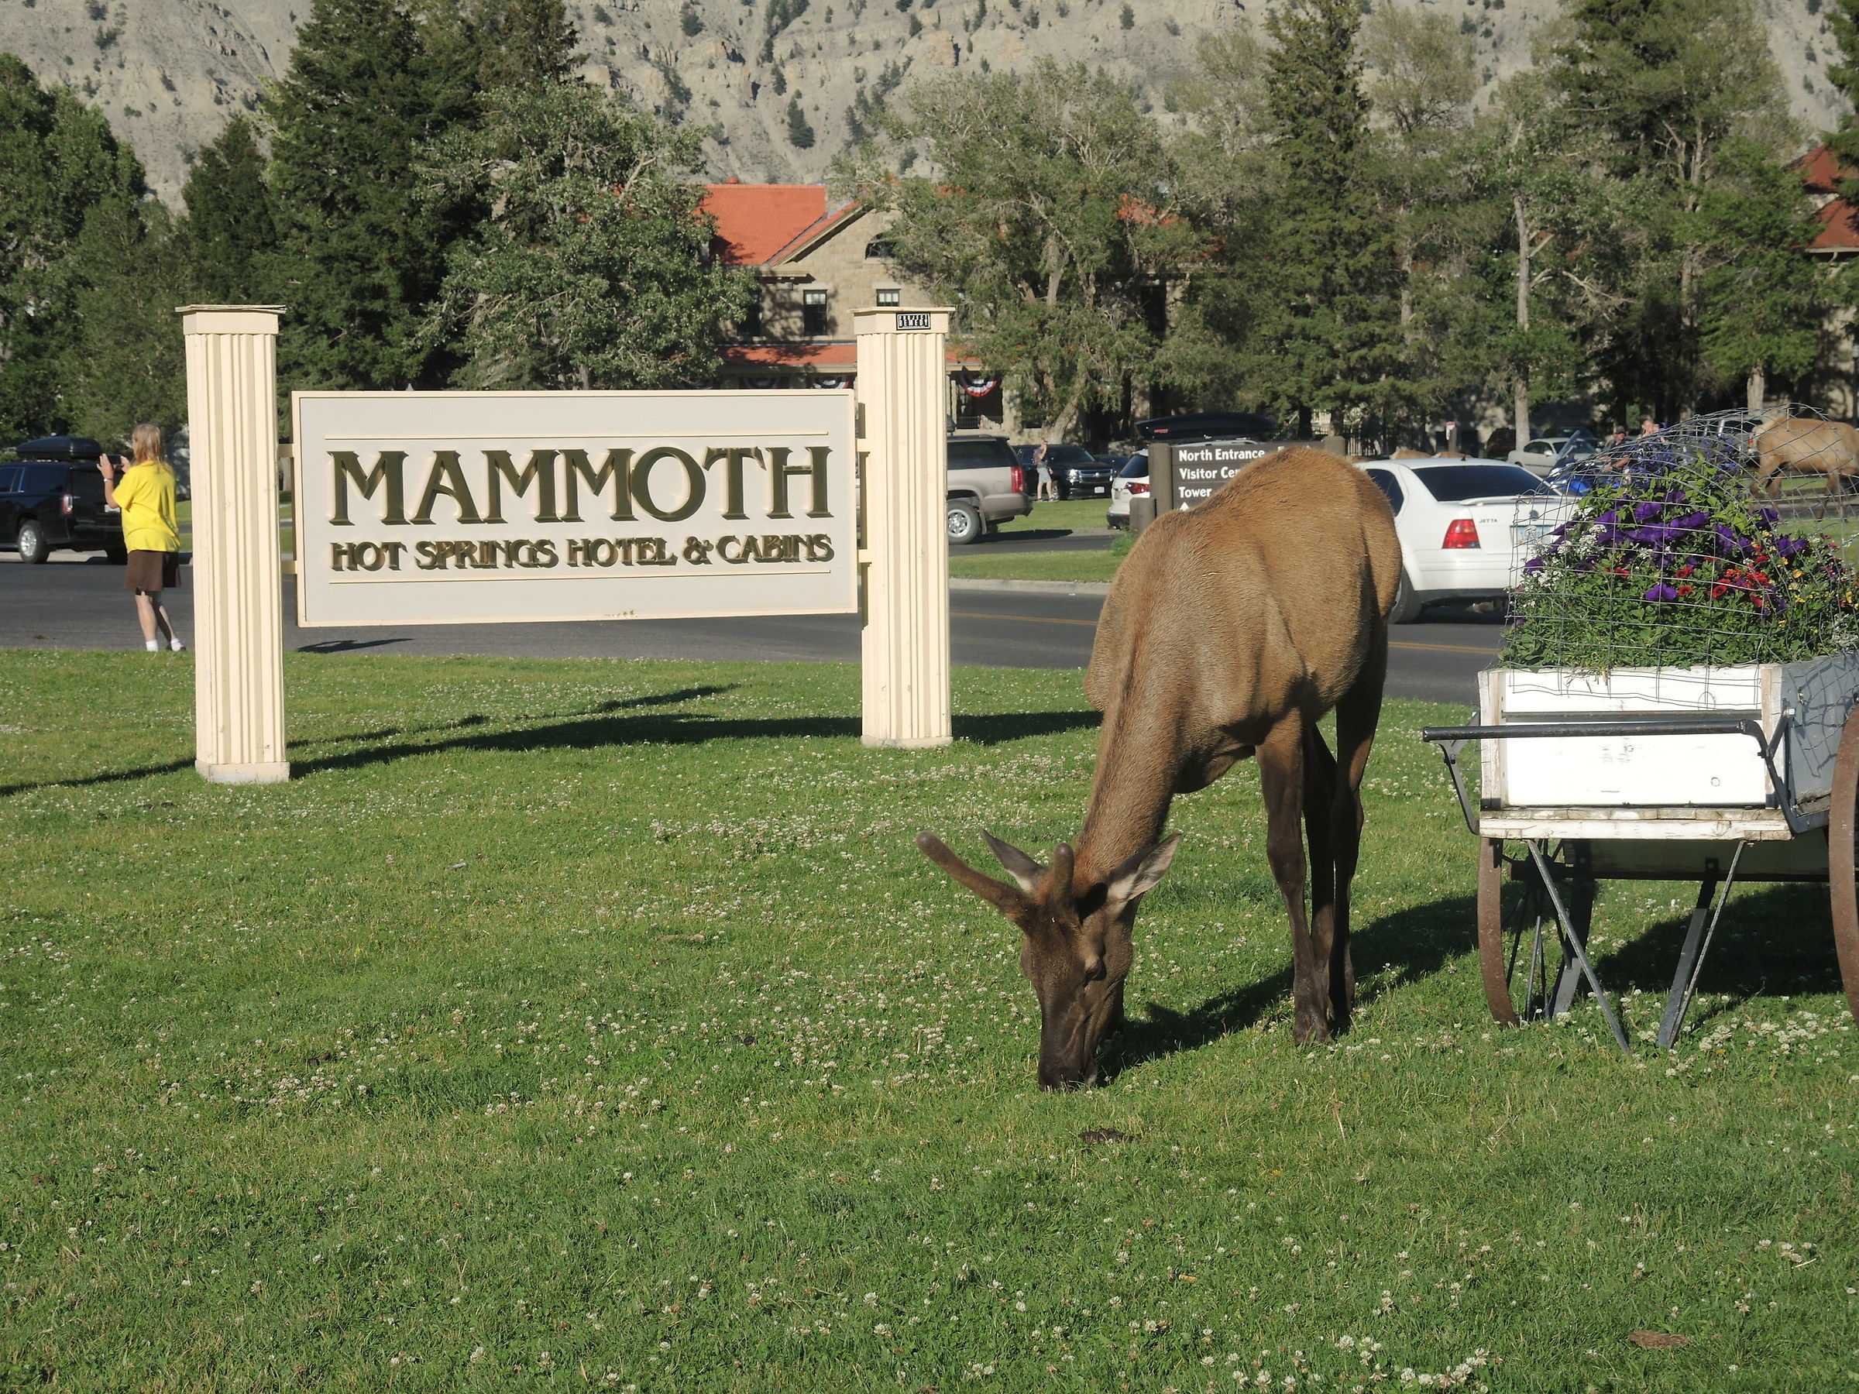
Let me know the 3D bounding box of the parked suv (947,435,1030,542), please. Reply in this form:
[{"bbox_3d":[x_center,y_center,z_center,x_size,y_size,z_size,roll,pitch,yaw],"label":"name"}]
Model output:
[{"bbox_3d":[-0.796,-3.797,84.257,5.200,1.930,2.000,0,3,7],"label":"parked suv"}]

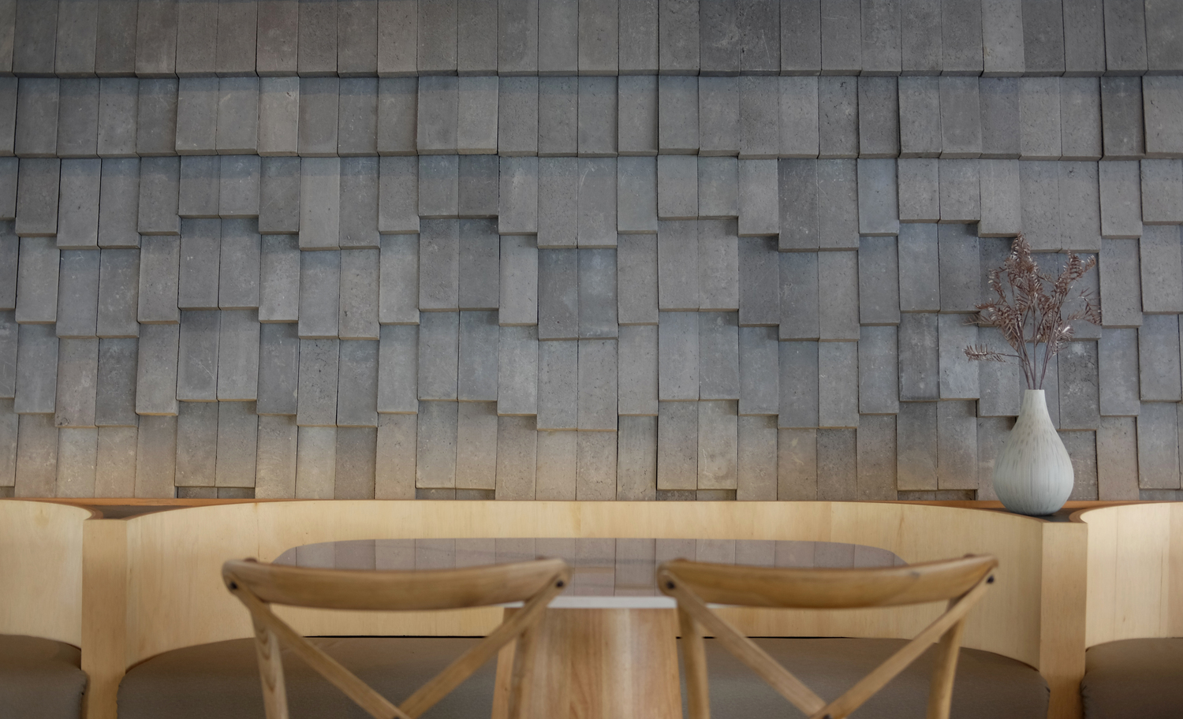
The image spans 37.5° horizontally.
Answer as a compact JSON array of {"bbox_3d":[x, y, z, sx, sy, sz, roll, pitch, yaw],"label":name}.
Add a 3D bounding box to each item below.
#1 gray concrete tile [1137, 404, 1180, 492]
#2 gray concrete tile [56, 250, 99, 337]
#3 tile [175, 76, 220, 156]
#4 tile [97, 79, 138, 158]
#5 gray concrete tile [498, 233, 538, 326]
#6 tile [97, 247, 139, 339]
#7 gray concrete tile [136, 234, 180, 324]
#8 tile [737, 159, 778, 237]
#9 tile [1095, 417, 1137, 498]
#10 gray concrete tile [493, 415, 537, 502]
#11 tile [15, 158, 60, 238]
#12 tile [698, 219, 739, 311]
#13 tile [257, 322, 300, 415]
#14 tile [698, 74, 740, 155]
[{"bbox_3d":[1.415,0.205,4.371,0.099,0.240,0.042,0,-9,0],"label":"gray concrete tile"},{"bbox_3d":[-1.227,-0.160,4.181,0.096,0.215,0.040,0,-7,0],"label":"gray concrete tile"},{"bbox_3d":[-0.987,-0.621,4.381,0.100,0.208,0.044,0,-10,0],"label":"tile"},{"bbox_3d":[-1.185,-0.615,4.379,0.100,0.208,0.044,0,-8,0],"label":"tile"},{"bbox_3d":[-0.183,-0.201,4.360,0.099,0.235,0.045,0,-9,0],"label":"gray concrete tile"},{"bbox_3d":[-1.161,-0.162,4.294,0.099,0.219,0.050,0,-7,1],"label":"tile"},{"bbox_3d":[-1.033,-0.195,4.180,0.096,0.215,0.040,0,-7,0],"label":"gray concrete tile"},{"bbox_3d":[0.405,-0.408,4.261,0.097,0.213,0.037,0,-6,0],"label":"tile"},{"bbox_3d":[1.278,0.245,4.255,0.100,0.219,0.050,0,-7,1],"label":"tile"},{"bbox_3d":[-0.184,0.246,4.284,0.097,0.220,0.050,0,-7,1],"label":"gray concrete tile"},{"bbox_3d":[-1.320,-0.394,4.177,0.095,0.196,0.043,0,-9,0],"label":"tile"},{"bbox_3d":[0.304,-0.227,4.180,0.096,0.215,0.040,0,-7,0],"label":"tile"},{"bbox_3d":[-0.781,0.022,4.381,0.099,0.230,0.043,0,-7,1],"label":"tile"},{"bbox_3d":[0.311,-0.597,4.254,0.098,0.189,0.050,0,-7,1],"label":"tile"}]

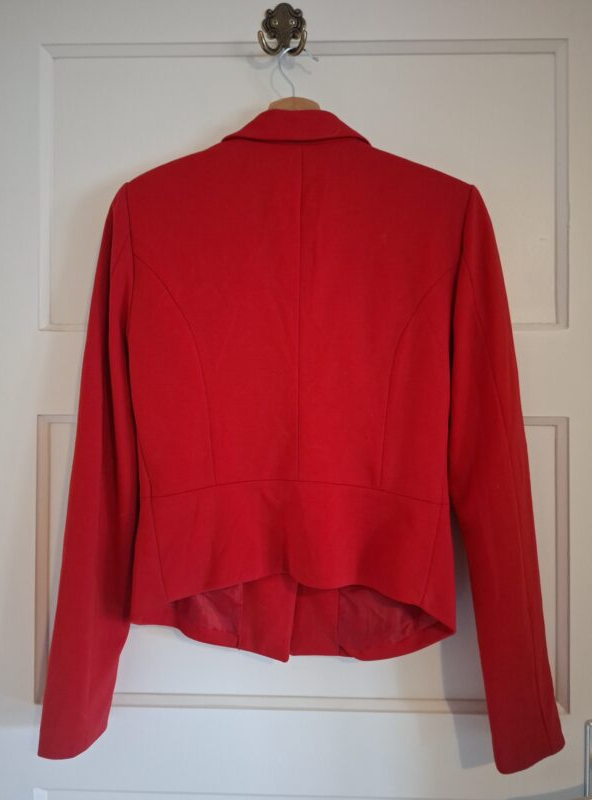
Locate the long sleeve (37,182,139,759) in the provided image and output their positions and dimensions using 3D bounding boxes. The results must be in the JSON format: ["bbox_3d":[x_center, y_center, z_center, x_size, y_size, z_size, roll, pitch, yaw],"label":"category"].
[{"bbox_3d":[-0.211,0.075,0.580,0.100,0.620,0.115,5,-1,1],"label":"long sleeve"}]

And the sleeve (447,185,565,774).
[{"bbox_3d":[0.216,0.084,0.570,0.100,0.625,0.115,-6,-1,1],"label":"sleeve"}]

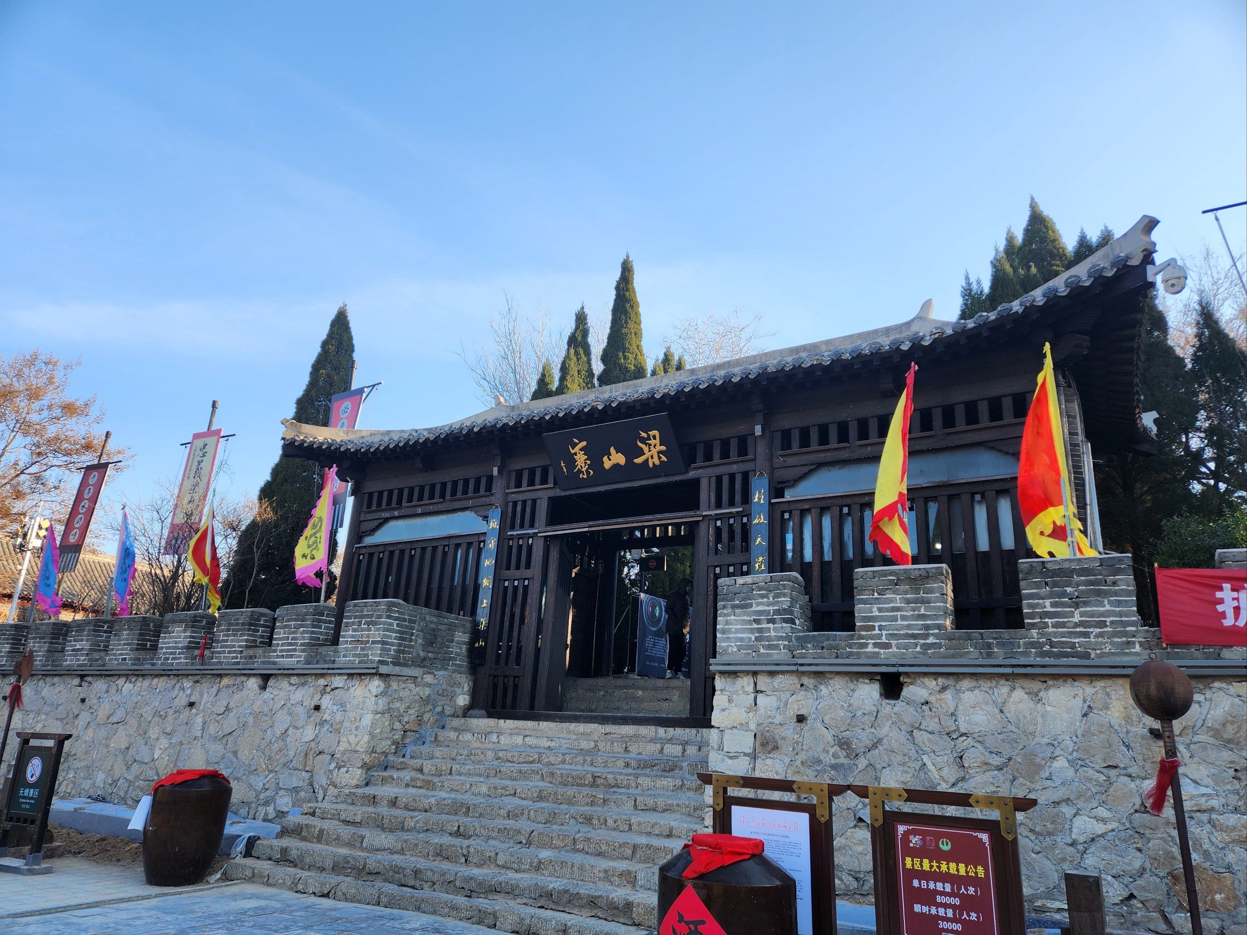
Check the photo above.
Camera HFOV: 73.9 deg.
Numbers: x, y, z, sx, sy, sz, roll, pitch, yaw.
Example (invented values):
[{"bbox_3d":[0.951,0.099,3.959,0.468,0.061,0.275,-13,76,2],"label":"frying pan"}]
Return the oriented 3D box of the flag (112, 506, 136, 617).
[{"bbox_3d":[-9.076,1.681,15.063,0.430,1.980,0.260,15,-22,-29],"label":"flag"}]

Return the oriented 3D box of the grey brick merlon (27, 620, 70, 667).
[{"bbox_3d":[-11.096,3.394,15.989,0.808,0.808,0.408,-8,-22,30],"label":"grey brick merlon"}]

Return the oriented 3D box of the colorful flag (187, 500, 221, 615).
[{"bbox_3d":[-7.100,1.509,14.027,0.500,1.899,0.250,13,-21,-25],"label":"colorful flag"}]

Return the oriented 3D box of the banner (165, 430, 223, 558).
[{"bbox_3d":[-10.945,0.645,21.038,1.305,3.222,0.060,-8,-22,30],"label":"banner"}]

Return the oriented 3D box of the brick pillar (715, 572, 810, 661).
[{"bbox_3d":[1.411,1.556,8.444,0.770,0.830,0.450,-8,-22,29],"label":"brick pillar"}]

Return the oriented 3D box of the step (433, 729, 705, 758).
[{"bbox_3d":[-0.783,3.458,10.319,3.958,0.180,0.310,-8,-22,30],"label":"step"}]

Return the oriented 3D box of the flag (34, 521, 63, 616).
[{"bbox_3d":[-11.204,1.937,16.271,0.480,1.920,0.270,16,-23,-32],"label":"flag"}]

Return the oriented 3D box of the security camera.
[{"bbox_3d":[5.124,-1.796,7.812,0.310,0.330,0.240,-8,-22,30],"label":"security camera"}]

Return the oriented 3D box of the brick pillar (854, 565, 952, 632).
[{"bbox_3d":[2.634,1.276,7.777,0.810,0.600,0.410,-8,-22,29],"label":"brick pillar"}]

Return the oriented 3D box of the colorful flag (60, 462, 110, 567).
[{"bbox_3d":[-16.069,1.484,24.649,1.284,3.312,0.080,-8,-22,30],"label":"colorful flag"}]

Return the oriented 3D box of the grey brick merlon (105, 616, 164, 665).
[{"bbox_3d":[-8.489,3.026,14.430,0.808,0.808,0.408,-8,-22,30],"label":"grey brick merlon"}]

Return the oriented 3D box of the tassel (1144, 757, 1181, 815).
[{"bbox_3d":[3.505,2.067,5.386,0.190,0.340,0.120,-8,-22,30],"label":"tassel"}]

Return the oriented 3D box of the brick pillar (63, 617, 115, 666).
[{"bbox_3d":[-9.791,3.209,15.204,0.808,0.808,0.408,-8,-22,30],"label":"brick pillar"}]

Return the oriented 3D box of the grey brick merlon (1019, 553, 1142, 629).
[{"bbox_3d":[3.862,1.084,7.033,0.829,0.562,0.400,-8,-22,30],"label":"grey brick merlon"}]

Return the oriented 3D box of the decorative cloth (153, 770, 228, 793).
[{"bbox_3d":[-4.511,3.263,8.682,0.720,0.200,0.580,12,-21,-23],"label":"decorative cloth"}]

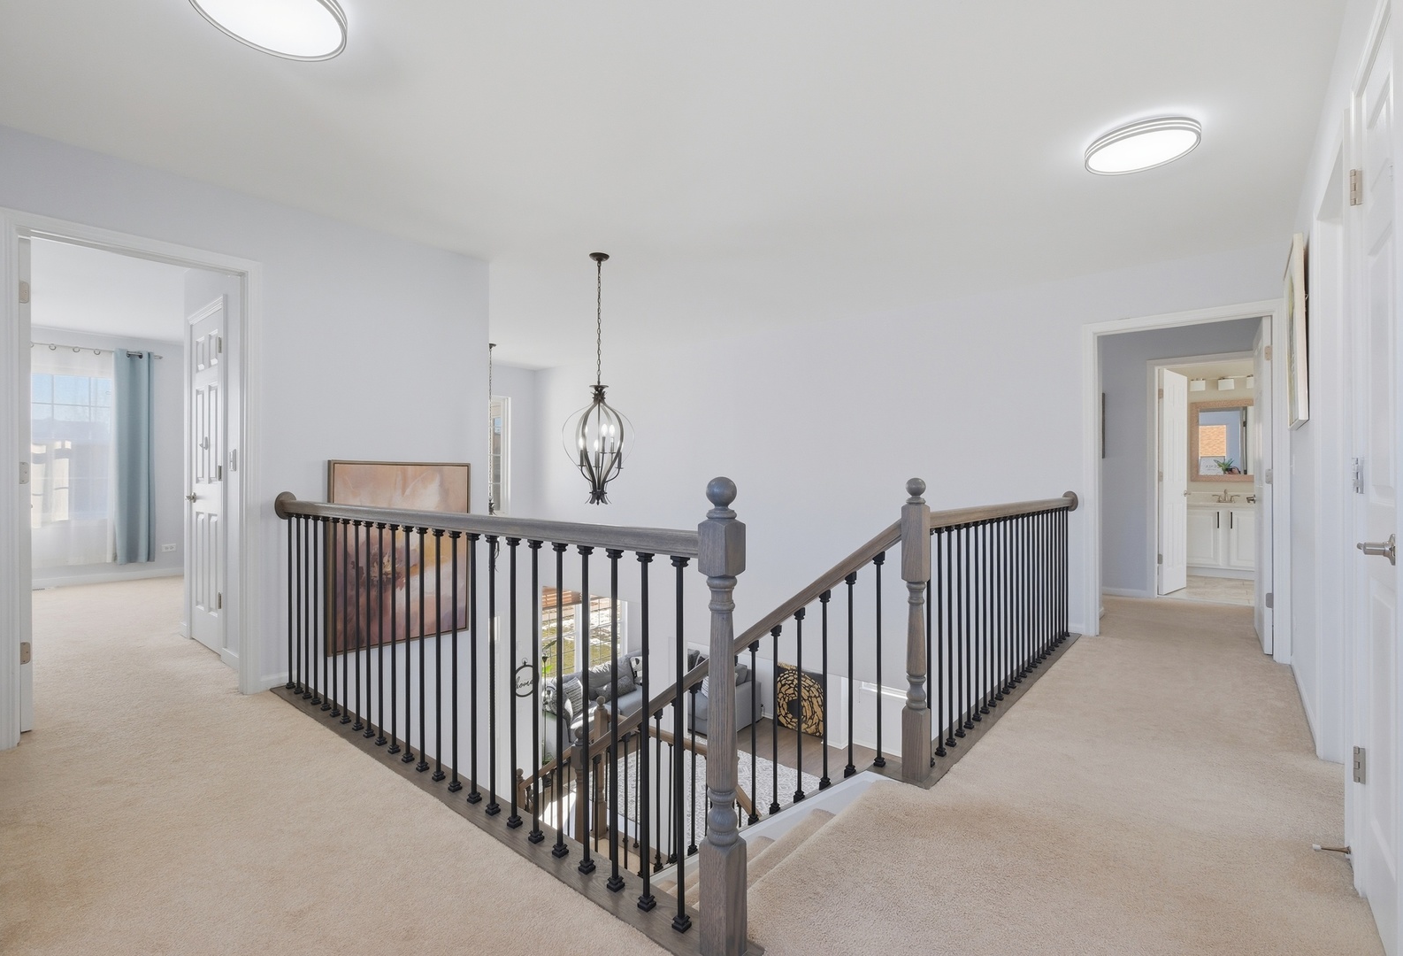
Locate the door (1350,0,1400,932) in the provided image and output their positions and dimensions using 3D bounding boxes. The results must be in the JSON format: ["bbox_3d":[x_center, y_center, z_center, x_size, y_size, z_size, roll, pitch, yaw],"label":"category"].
[{"bbox_3d":[1.565,0.032,1.353,0.038,2.032,0.505,0,0,41],"label":"door"}]

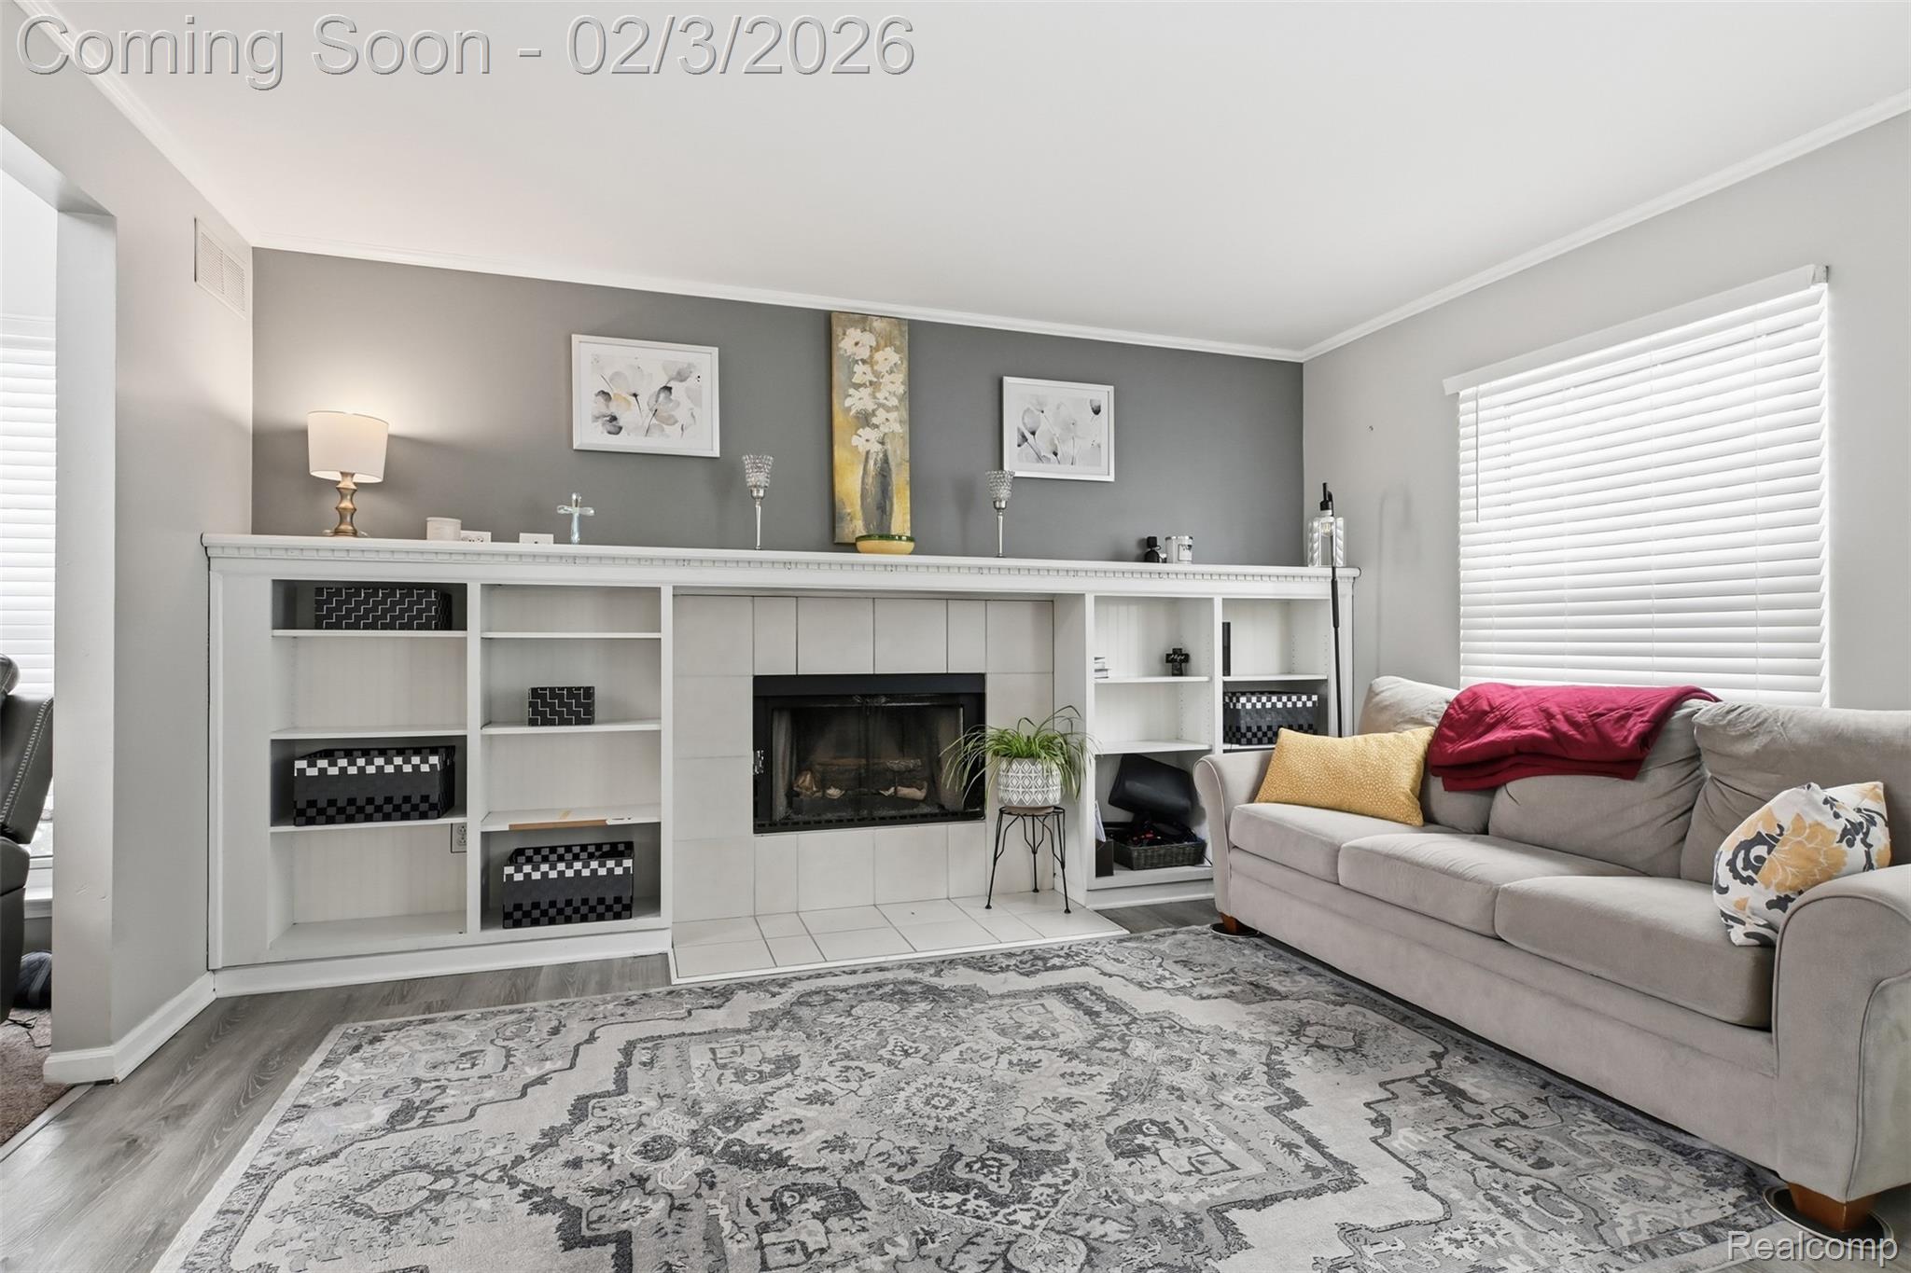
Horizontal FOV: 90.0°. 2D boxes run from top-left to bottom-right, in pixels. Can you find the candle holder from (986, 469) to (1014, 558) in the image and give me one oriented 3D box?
[{"bbox_3d":[0.178,-0.476,3.809,0.110,0.364,0.110,0,0,0],"label":"candle holder"}]

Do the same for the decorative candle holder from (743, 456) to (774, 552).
[{"bbox_3d":[-0.722,-0.479,3.516,0.110,0.367,0.110,0,0,-18],"label":"decorative candle holder"}]

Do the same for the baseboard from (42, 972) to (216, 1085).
[{"bbox_3d":[-2.191,1.043,2.572,0.157,0.088,0.585,0,0,-18],"label":"baseboard"}]

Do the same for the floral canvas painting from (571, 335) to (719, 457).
[{"bbox_3d":[-1.145,-0.887,3.559,0.517,0.420,0.022,0,0,-18],"label":"floral canvas painting"}]

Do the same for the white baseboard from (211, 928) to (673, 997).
[{"bbox_3d":[-1.603,1.045,3.080,1.304,0.088,0.018,0,0,-18],"label":"white baseboard"}]

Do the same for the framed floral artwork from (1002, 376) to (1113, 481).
[{"bbox_3d":[0.442,-0.877,4.076,0.511,0.415,0.022,0,0,-18],"label":"framed floral artwork"}]

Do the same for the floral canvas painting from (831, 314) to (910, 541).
[{"bbox_3d":[-0.333,-0.822,3.816,0.307,0.907,0.032,0,0,-18],"label":"floral canvas painting"}]

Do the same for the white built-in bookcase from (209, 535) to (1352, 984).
[{"bbox_3d":[-0.296,0.399,3.646,4.175,1.385,0.370,0,0,-18],"label":"white built-in bookcase"}]

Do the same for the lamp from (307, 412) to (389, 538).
[{"bbox_3d":[-1.969,-0.497,3.100,0.224,0.399,0.224,0,0,-18],"label":"lamp"}]

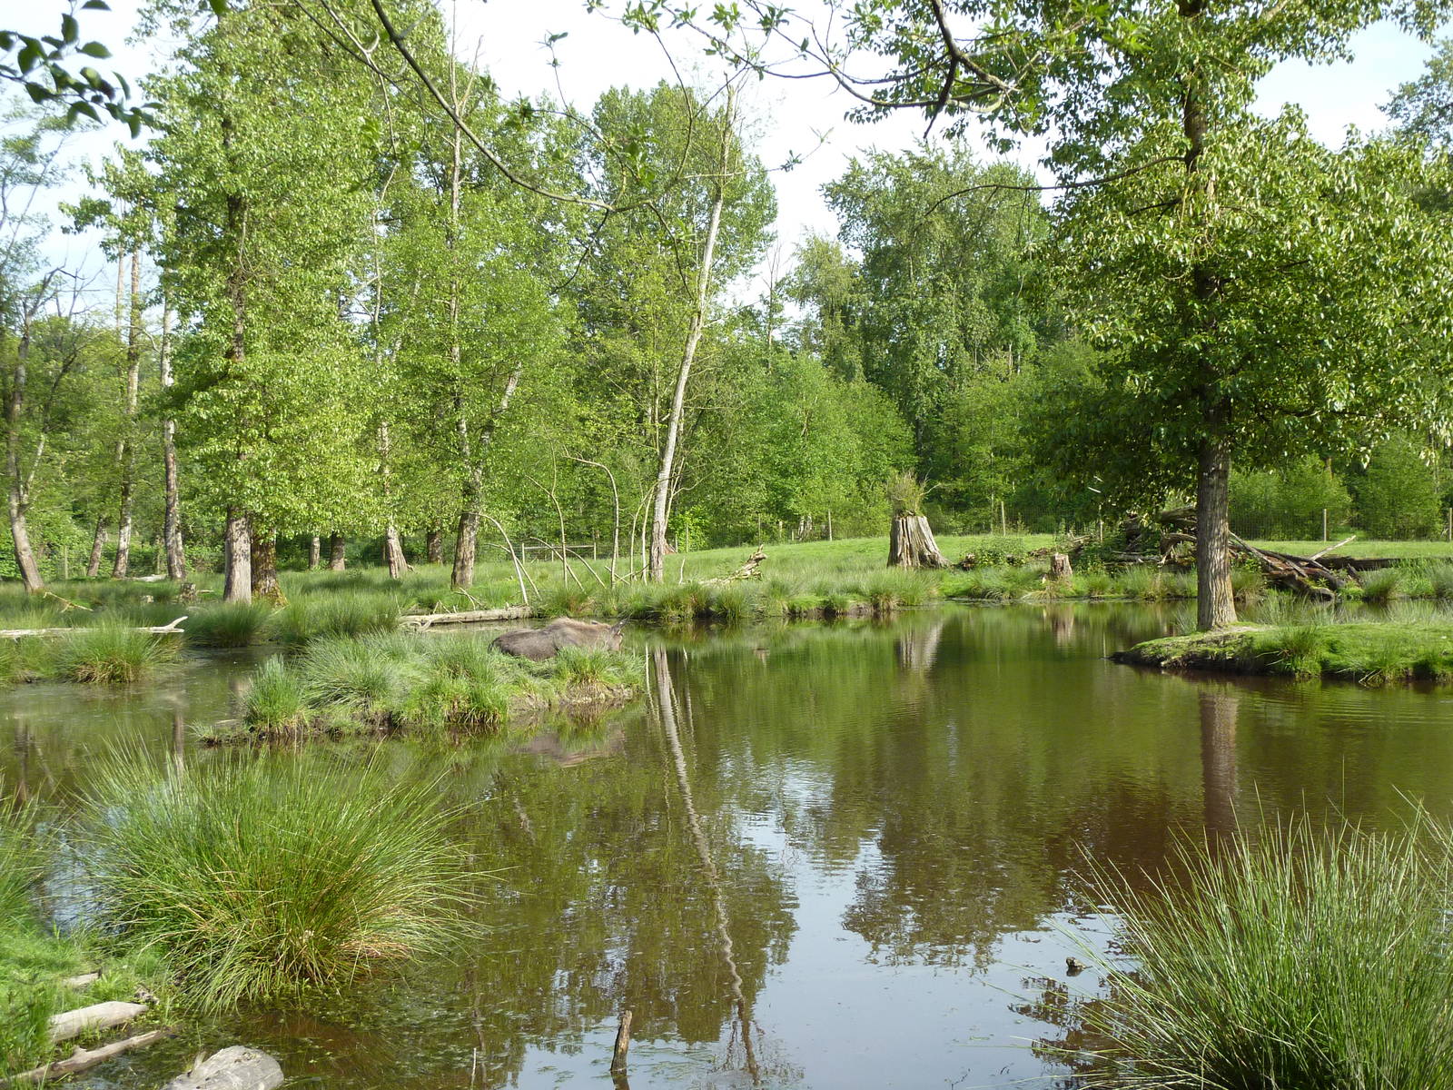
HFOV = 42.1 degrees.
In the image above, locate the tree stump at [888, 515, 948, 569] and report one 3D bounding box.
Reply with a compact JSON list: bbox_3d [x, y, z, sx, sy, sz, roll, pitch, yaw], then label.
[{"bbox_3d":[5.180,-0.077,51.000,1.550,1.450,1.500,-2,0,0],"label":"tree stump"}]

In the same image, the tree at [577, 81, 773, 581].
[{"bbox_3d":[-1.559,-6.457,57.000,5.500,14.700,5.000,-2,0,0],"label":"tree"}]

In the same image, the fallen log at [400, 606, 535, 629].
[{"bbox_3d":[-5.892,1.654,43.000,3.150,0.330,0.420,-2,0,-18],"label":"fallen log"}]

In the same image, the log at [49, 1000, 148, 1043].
[{"bbox_3d":[-2.409,1.828,7.250,0.420,0.105,0.110,-2,1,-28],"label":"log"}]

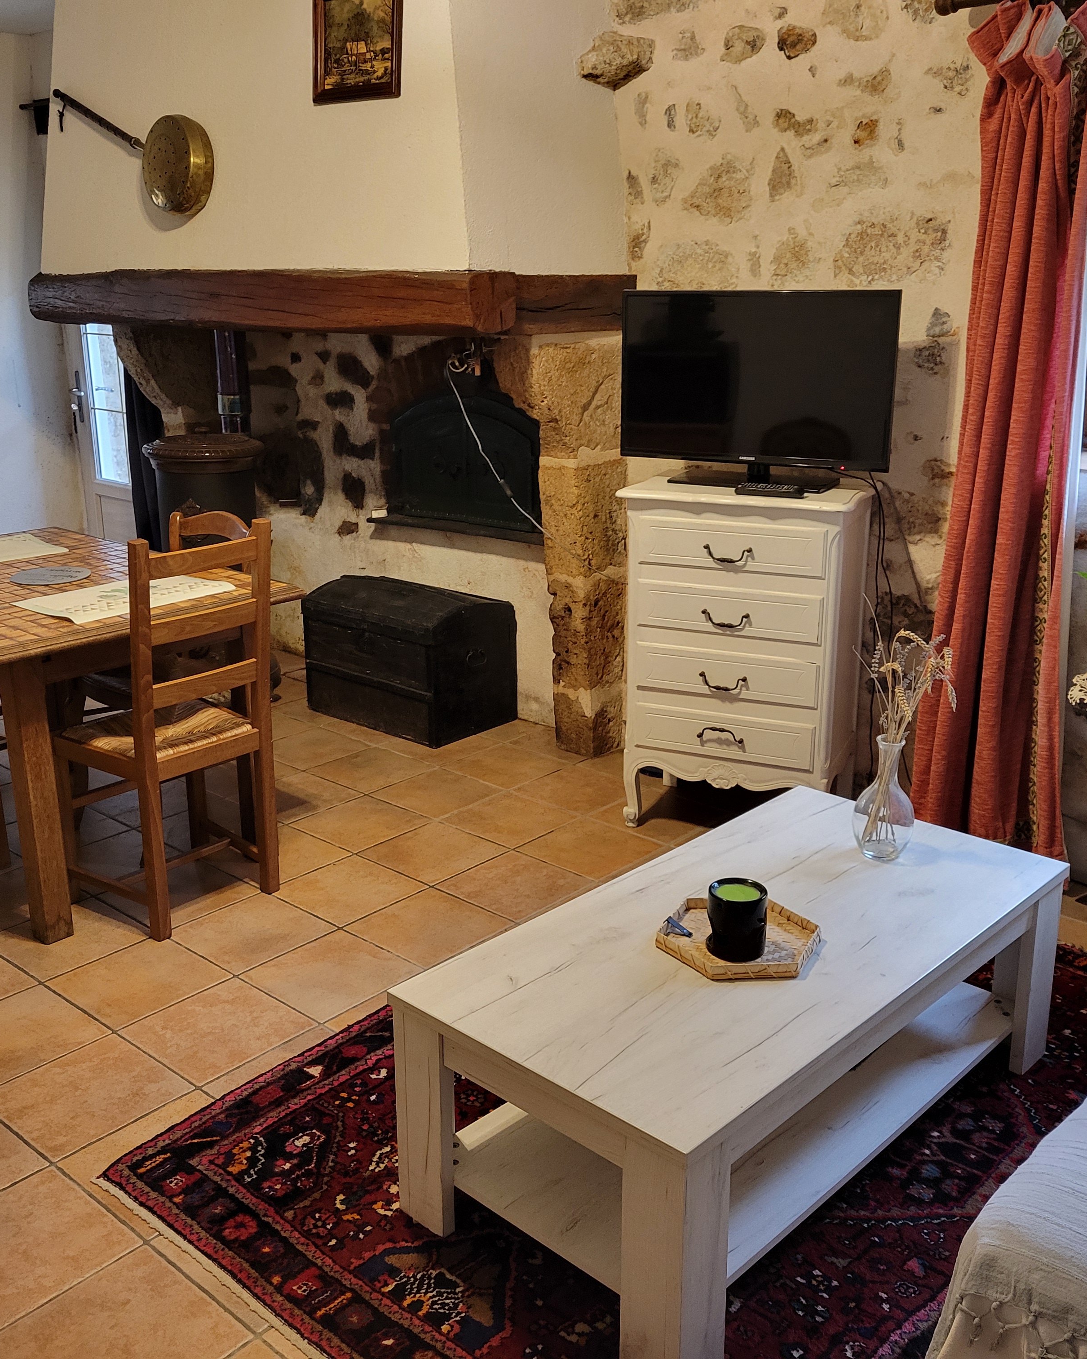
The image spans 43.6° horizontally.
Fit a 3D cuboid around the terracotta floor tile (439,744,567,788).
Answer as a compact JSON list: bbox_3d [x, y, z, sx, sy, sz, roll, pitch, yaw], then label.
[{"bbox_3d":[-0.121,0.279,4.357,0.292,0.010,0.292,15,23,40],"label":"terracotta floor tile"}]

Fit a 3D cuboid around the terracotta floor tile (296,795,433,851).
[{"bbox_3d":[-0.520,0.413,3.873,0.296,0.010,0.296,15,23,40],"label":"terracotta floor tile"}]

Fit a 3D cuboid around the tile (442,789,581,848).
[{"bbox_3d":[-0.095,0.407,3.947,0.292,0.010,0.292,15,23,40],"label":"tile"}]

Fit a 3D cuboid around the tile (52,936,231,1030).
[{"bbox_3d":[-0.915,0.685,3.075,0.300,0.010,0.300,14,23,40],"label":"tile"}]

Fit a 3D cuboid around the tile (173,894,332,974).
[{"bbox_3d":[-0.708,0.616,3.299,0.292,0.010,0.292,15,23,40],"label":"tile"}]

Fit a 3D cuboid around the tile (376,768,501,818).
[{"bbox_3d":[-0.320,0.350,4.136,0.300,0.010,0.300,14,23,40],"label":"tile"}]

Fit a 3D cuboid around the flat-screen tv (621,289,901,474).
[{"bbox_3d":[0.568,-0.804,3.625,0.757,0.449,0.060,8,19,27],"label":"flat-screen tv"}]

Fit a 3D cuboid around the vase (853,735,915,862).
[{"bbox_3d":[0.674,0.230,2.663,0.124,0.238,0.124,-1,17,0],"label":"vase"}]

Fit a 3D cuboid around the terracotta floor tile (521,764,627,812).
[{"bbox_3d":[0.112,0.339,4.155,0.300,0.010,0.300,14,23,40],"label":"terracotta floor tile"}]

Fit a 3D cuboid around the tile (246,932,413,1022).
[{"bbox_3d":[-0.476,0.667,3.055,0.296,0.010,0.296,15,23,40],"label":"tile"}]

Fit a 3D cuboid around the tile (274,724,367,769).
[{"bbox_3d":[-0.774,0.233,4.530,0.300,0.010,0.300,14,23,40],"label":"tile"}]

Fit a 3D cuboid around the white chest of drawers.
[{"bbox_3d":[0.555,-0.055,3.791,0.633,0.952,0.367,7,19,24],"label":"white chest of drawers"}]

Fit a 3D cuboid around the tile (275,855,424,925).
[{"bbox_3d":[-0.503,0.546,3.516,0.292,0.010,0.292,15,23,40],"label":"tile"}]

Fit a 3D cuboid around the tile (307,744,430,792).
[{"bbox_3d":[-0.549,0.289,4.339,0.292,0.010,0.292,15,23,40],"label":"tile"}]

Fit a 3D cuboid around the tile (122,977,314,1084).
[{"bbox_3d":[-0.690,0.745,2.885,0.292,0.010,0.292,15,23,40],"label":"tile"}]

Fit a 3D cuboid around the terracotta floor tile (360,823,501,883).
[{"bbox_3d":[-0.299,0.477,3.723,0.300,0.010,0.300,14,23,40],"label":"terracotta floor tile"}]

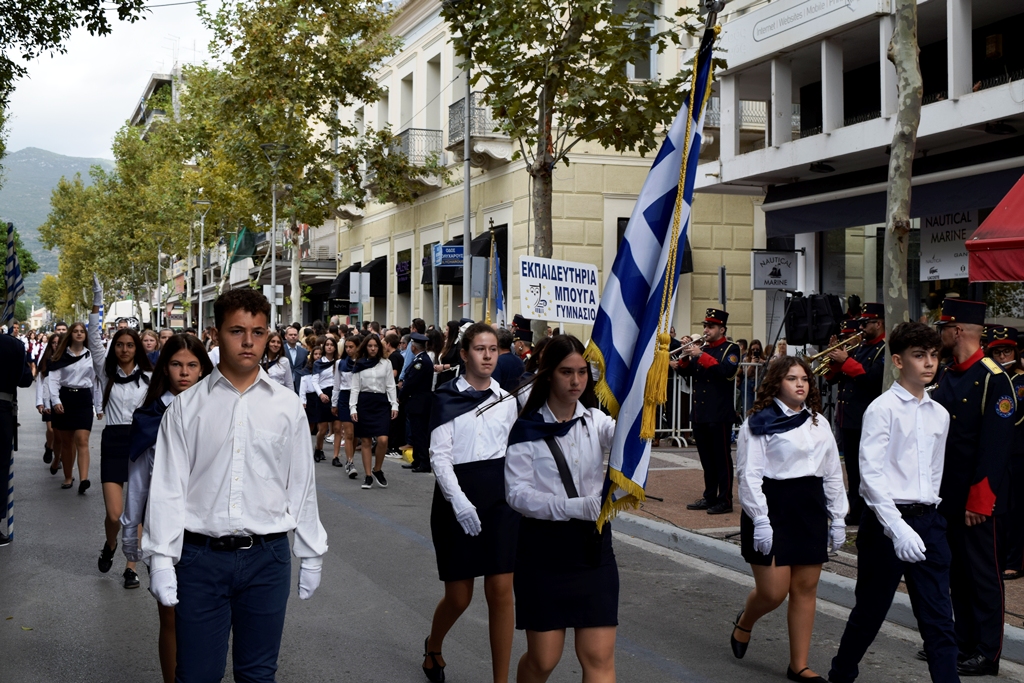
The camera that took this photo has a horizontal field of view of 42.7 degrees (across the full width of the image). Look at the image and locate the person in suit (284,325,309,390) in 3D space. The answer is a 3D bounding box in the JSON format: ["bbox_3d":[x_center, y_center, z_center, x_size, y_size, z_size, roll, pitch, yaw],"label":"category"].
[{"bbox_3d":[-2.919,0.682,17.600,0.520,1.790,0.380,0,0,-12],"label":"person in suit"}]

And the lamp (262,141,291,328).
[{"bbox_3d":[-5.173,-1.425,28.500,0.660,5.800,0.660,0,0,-21],"label":"lamp"}]

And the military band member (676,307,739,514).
[{"bbox_3d":[1.787,0.632,11.900,0.480,1.860,0.520,1,-1,-23],"label":"military band member"}]

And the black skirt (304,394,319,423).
[{"bbox_3d":[-2.542,0.876,17.100,0.340,0.420,0.260,1,-1,-21],"label":"black skirt"}]

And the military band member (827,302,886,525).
[{"bbox_3d":[2.880,0.592,10.750,0.580,1.820,0.520,0,0,-21],"label":"military band member"}]

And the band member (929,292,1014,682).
[{"bbox_3d":[2.263,0.708,6.500,0.420,1.840,0.520,0,0,-16],"label":"band member"}]

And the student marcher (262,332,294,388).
[{"bbox_3d":[-2.628,0.725,14.600,0.460,1.650,0.360,1,-1,-21],"label":"student marcher"}]

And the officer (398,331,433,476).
[{"bbox_3d":[-1.187,0.751,16.100,0.360,1.720,0.500,0,-1,6],"label":"officer"}]

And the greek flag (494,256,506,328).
[{"bbox_3d":[-0.130,-0.589,15.400,0.200,1.150,0.200,1,-1,-21],"label":"greek flag"}]

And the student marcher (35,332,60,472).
[{"bbox_3d":[-5.501,0.714,15.700,0.470,1.650,0.420,1,-1,-21],"label":"student marcher"}]

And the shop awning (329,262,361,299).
[{"bbox_3d":[-3.945,-1.445,31.000,0.620,0.880,1.100,0,0,-21],"label":"shop awning"}]

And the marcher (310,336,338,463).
[{"bbox_3d":[-2.423,0.760,17.000,0.470,1.620,0.450,0,0,-19],"label":"marcher"}]

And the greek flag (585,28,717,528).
[{"bbox_3d":[0.432,-0.227,4.300,0.310,1.640,0.270,10,9,6],"label":"greek flag"}]

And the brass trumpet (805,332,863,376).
[{"bbox_3d":[2.633,0.098,10.650,0.520,0.180,0.130,-25,3,-9],"label":"brass trumpet"}]

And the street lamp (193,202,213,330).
[{"bbox_3d":[-9.934,-1.520,42.000,0.660,6.000,0.660,1,-1,-21],"label":"street lamp"}]

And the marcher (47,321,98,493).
[{"bbox_3d":[-4.434,0.661,13.200,0.500,1.700,0.500,0,0,-19],"label":"marcher"}]

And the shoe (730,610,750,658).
[{"bbox_3d":[1.153,1.473,6.600,0.085,0.240,0.100,8,-21,-9],"label":"shoe"}]

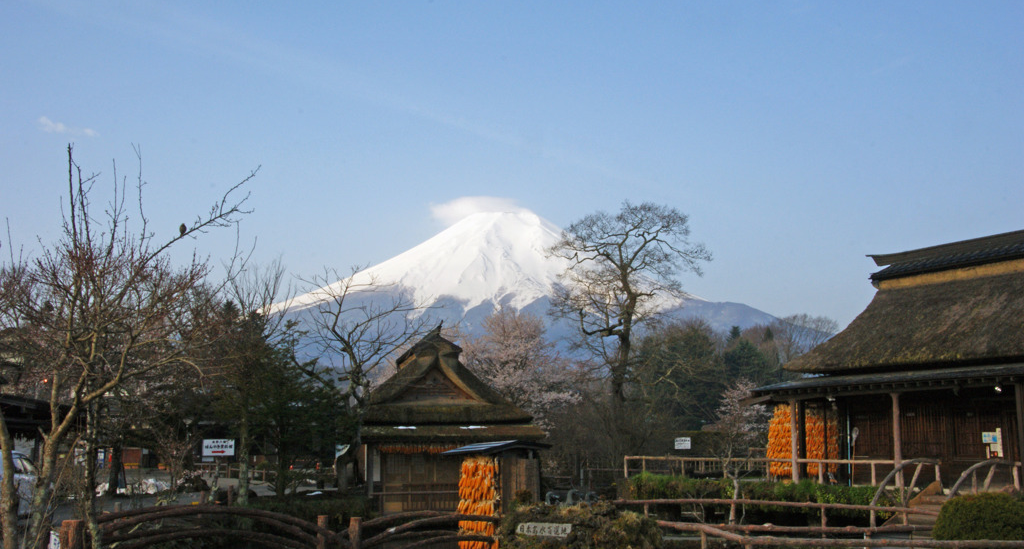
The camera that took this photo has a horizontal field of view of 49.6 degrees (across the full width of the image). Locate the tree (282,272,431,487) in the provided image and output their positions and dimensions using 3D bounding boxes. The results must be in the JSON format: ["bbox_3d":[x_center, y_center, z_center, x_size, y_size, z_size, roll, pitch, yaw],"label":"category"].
[{"bbox_3d":[-4.191,2.805,29.892,4.010,5.990,3.700,0,-8,0],"label":"tree"}]

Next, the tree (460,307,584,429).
[{"bbox_3d":[0.344,4.620,44.782,5.300,6.690,5.000,0,-8,0],"label":"tree"}]

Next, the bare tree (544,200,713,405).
[{"bbox_3d":[5.521,2.663,52.106,7.700,12.500,7.200,0,-8,0],"label":"bare tree"}]

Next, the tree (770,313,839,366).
[{"bbox_3d":[23.870,8.591,89.651,6.800,11.080,6.500,0,-8,0],"label":"tree"}]

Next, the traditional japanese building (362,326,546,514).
[{"bbox_3d":[-2.050,4.208,31.924,4.900,5.210,5.400,2,-8,-15],"label":"traditional japanese building"}]

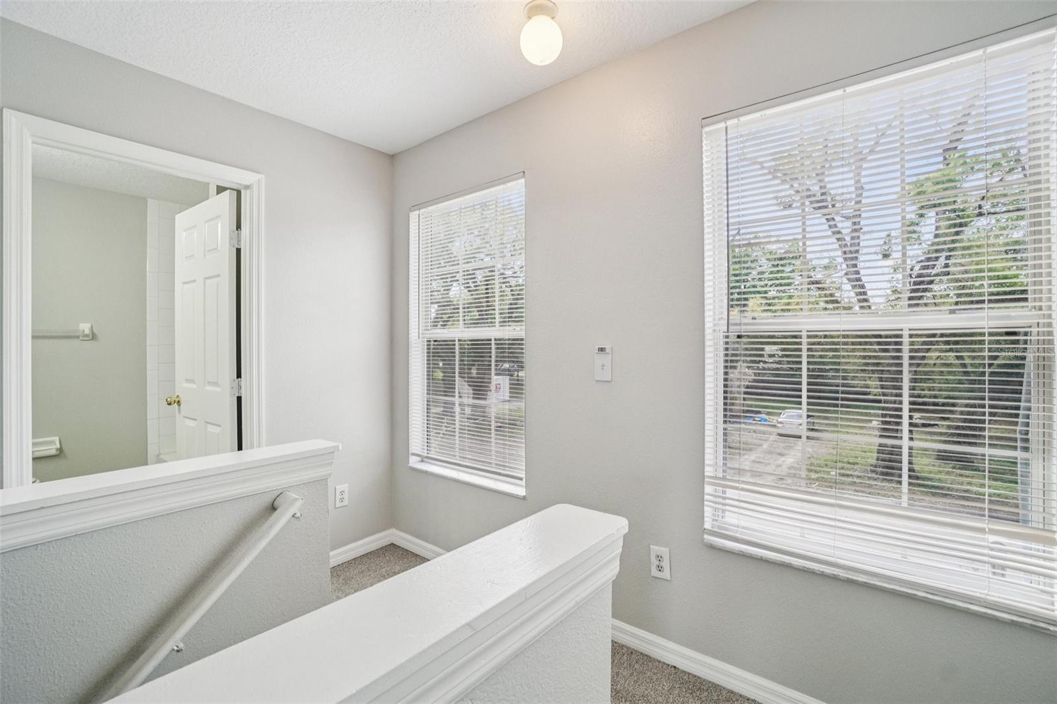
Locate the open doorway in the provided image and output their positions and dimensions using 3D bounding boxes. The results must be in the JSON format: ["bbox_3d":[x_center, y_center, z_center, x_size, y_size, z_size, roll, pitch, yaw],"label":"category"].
[{"bbox_3d":[-1.668,0.164,1.958,0.140,2.110,0.851,0,1,42],"label":"open doorway"}]

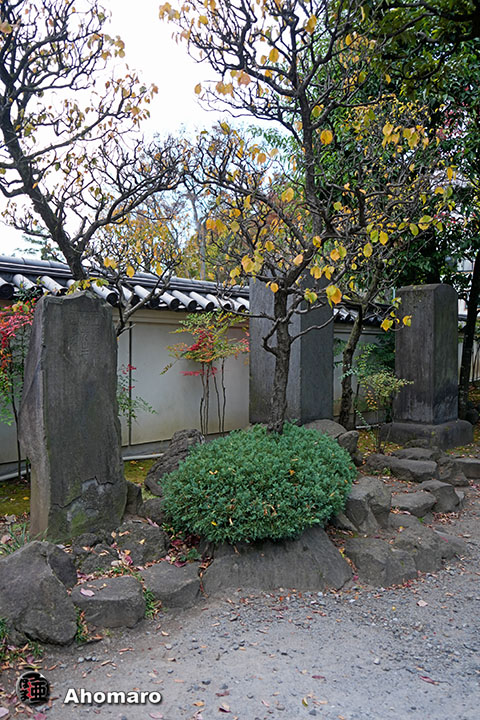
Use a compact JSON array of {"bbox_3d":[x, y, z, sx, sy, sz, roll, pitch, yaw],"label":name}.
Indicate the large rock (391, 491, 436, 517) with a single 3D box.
[{"bbox_3d":[1.520,1.240,5.246,0.380,0.150,0.340,0,1,-18],"label":"large rock"}]

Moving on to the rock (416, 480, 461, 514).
[{"bbox_3d":[1.910,1.278,5.737,0.360,0.240,0.340,-1,1,-37],"label":"rock"}]

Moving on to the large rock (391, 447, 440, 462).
[{"bbox_3d":[2.094,1.135,7.117,0.560,0.230,0.400,0,1,0],"label":"large rock"}]

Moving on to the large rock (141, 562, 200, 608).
[{"bbox_3d":[-0.426,1.374,3.680,0.330,0.170,0.300,0,1,-28],"label":"large rock"}]

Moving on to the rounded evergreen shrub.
[{"bbox_3d":[0.147,0.867,4.513,1.400,0.740,1.200,0,1,0],"label":"rounded evergreen shrub"}]

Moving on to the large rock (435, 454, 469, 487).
[{"bbox_3d":[2.430,1.263,6.937,0.360,0.300,0.340,-1,1,-37],"label":"large rock"}]

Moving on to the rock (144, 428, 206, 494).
[{"bbox_3d":[-0.574,0.893,5.513,0.540,0.620,0.450,0,1,-15],"label":"rock"}]

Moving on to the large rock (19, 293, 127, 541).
[{"bbox_3d":[-1.124,0.334,4.060,0.360,1.590,0.600,1,1,41],"label":"large rock"}]

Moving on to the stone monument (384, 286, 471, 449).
[{"bbox_3d":[2.760,0.055,8.832,0.900,2.290,1.150,1,1,41],"label":"stone monument"}]

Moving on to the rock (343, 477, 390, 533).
[{"bbox_3d":[1.020,1.139,4.845,0.380,0.380,0.360,0,1,-23],"label":"rock"}]

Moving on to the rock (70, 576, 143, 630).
[{"bbox_3d":[-0.764,1.367,3.459,0.400,0.170,0.360,0,1,-10],"label":"rock"}]

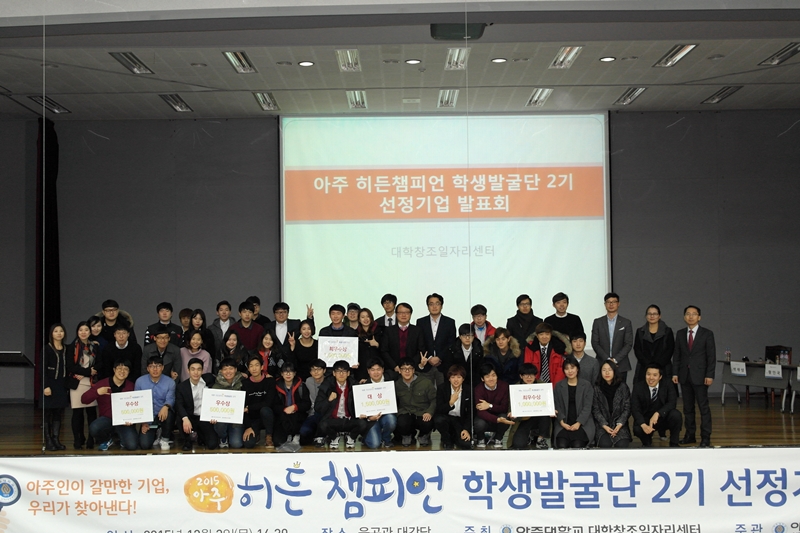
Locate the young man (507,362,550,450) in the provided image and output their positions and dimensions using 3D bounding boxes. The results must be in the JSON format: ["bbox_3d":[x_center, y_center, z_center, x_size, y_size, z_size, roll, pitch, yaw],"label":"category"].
[{"bbox_3d":[1.597,1.711,11.906,0.520,1.015,0.680,-1,-1,3],"label":"young man"}]

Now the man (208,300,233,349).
[{"bbox_3d":[-2.408,1.379,13.070,0.500,1.800,0.320,-1,-2,-7],"label":"man"}]

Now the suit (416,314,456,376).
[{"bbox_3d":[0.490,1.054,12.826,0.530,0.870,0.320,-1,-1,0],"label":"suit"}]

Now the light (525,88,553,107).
[{"bbox_3d":[2.301,-2.830,15.811,0.300,0.090,1.220,-1,-2,0],"label":"light"}]

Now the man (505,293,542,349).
[{"bbox_3d":[1.640,1.260,12.454,0.530,1.790,0.360,-1,-2,0],"label":"man"}]

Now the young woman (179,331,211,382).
[{"bbox_3d":[-2.578,1.509,12.059,0.460,1.400,0.450,0,-2,-8],"label":"young woman"}]

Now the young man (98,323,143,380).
[{"bbox_3d":[-3.557,1.505,12.200,0.560,1.540,0.450,0,-2,-10],"label":"young man"}]

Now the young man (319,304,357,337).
[{"bbox_3d":[-0.795,1.369,12.350,0.520,1.750,0.420,-1,-2,-3],"label":"young man"}]

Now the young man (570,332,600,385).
[{"bbox_3d":[2.397,1.540,12.478,0.470,1.340,0.500,-1,-2,17],"label":"young man"}]

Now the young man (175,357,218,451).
[{"bbox_3d":[-2.547,1.705,11.974,0.490,1.127,0.680,0,-1,-15],"label":"young man"}]

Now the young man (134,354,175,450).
[{"bbox_3d":[-3.067,1.700,11.996,0.490,1.151,0.680,0,-1,-8],"label":"young man"}]

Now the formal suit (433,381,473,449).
[{"bbox_3d":[0.632,1.758,11.388,0.500,0.795,0.550,-1,-2,2],"label":"formal suit"}]

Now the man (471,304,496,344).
[{"bbox_3d":[1.088,1.363,12.600,0.500,1.730,0.350,-1,-2,5],"label":"man"}]

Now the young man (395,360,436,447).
[{"bbox_3d":[0.209,1.707,12.063,0.550,1.038,0.750,-1,-2,3],"label":"young man"}]

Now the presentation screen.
[{"bbox_3d":[0.791,-0.617,16.616,5.720,4.050,0.100,-1,-1,0],"label":"presentation screen"}]

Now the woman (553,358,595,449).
[{"bbox_3d":[2.076,1.620,11.431,0.510,1.041,0.620,-1,-2,5],"label":"woman"}]

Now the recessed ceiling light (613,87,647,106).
[{"bbox_3d":[3.808,-2.822,15.792,0.310,0.090,1.220,-1,-2,0],"label":"recessed ceiling light"}]

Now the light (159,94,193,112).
[{"bbox_3d":[-3.698,-2.755,15.859,0.300,0.090,1.220,-1,-2,0],"label":"light"}]

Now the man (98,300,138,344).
[{"bbox_3d":[-3.738,1.326,12.470,0.540,1.790,0.380,0,-2,-8],"label":"man"}]

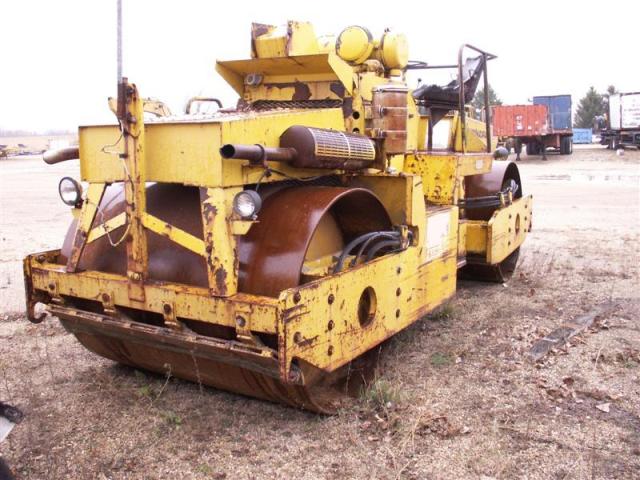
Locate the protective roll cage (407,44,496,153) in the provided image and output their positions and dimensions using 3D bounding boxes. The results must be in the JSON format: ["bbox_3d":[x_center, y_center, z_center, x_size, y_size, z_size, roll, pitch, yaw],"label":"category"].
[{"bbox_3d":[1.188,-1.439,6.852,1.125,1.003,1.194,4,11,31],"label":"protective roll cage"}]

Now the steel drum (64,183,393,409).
[{"bbox_3d":[-0.617,0.319,4.556,1.959,1.405,1.405,4,11,31],"label":"steel drum"}]

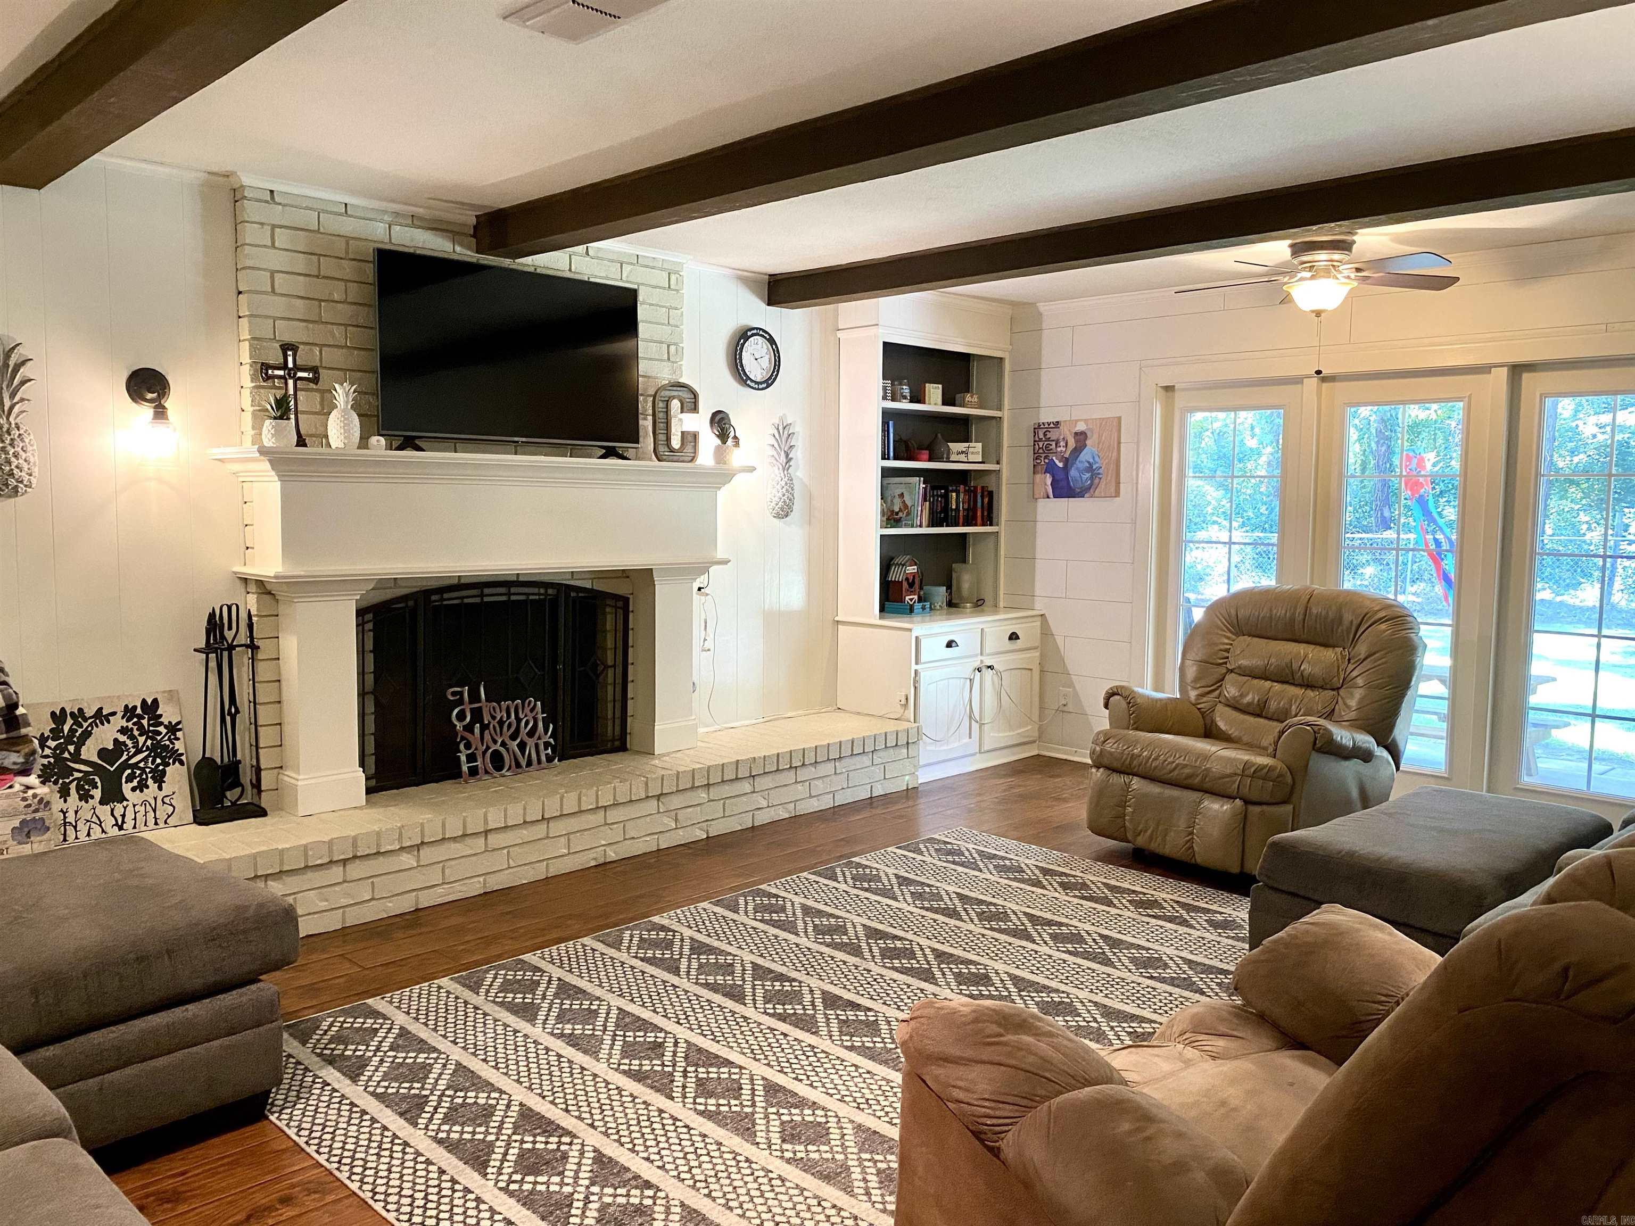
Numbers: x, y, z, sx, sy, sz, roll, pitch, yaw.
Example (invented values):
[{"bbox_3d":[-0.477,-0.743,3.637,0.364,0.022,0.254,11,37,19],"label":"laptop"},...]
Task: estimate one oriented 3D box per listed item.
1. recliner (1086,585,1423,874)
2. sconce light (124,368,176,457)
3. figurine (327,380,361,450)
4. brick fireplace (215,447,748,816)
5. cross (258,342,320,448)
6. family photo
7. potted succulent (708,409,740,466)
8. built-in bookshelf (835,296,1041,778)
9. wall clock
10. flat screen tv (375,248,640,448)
[{"bbox_3d":[1.722,0.434,4.841,0.950,1.050,0.960,-3,6,-36],"label":"recliner"},{"bbox_3d":[-2.097,-0.633,3.898,0.150,0.290,0.130,6,7,44],"label":"sconce light"},{"bbox_3d":[-1.604,-0.660,4.150,0.115,0.232,0.118,6,7,44],"label":"figurine"},{"bbox_3d":[-1.142,0.028,4.701,0.420,1.215,2.070,6,7,44],"label":"brick fireplace"},{"bbox_3d":[-1.741,-0.720,4.089,0.070,0.350,0.195,6,7,44],"label":"cross"},{"bbox_3d":[1.349,-0.809,6.453,0.525,0.410,0.035,6,7,44],"label":"family photo"},{"bbox_3d":[-0.391,-0.727,5.233,0.120,0.205,0.125,6,7,44],"label":"potted succulent"},{"bbox_3d":[0.666,-0.409,6.468,0.560,2.410,1.015,6,7,44],"label":"built-in bookshelf"},{"bbox_3d":[-0.292,-1.197,5.769,0.050,0.300,0.298,6,7,44],"label":"wall clock"},{"bbox_3d":[-1.135,-0.946,4.596,0.080,0.645,1.115,6,7,44],"label":"flat screen tv"}]

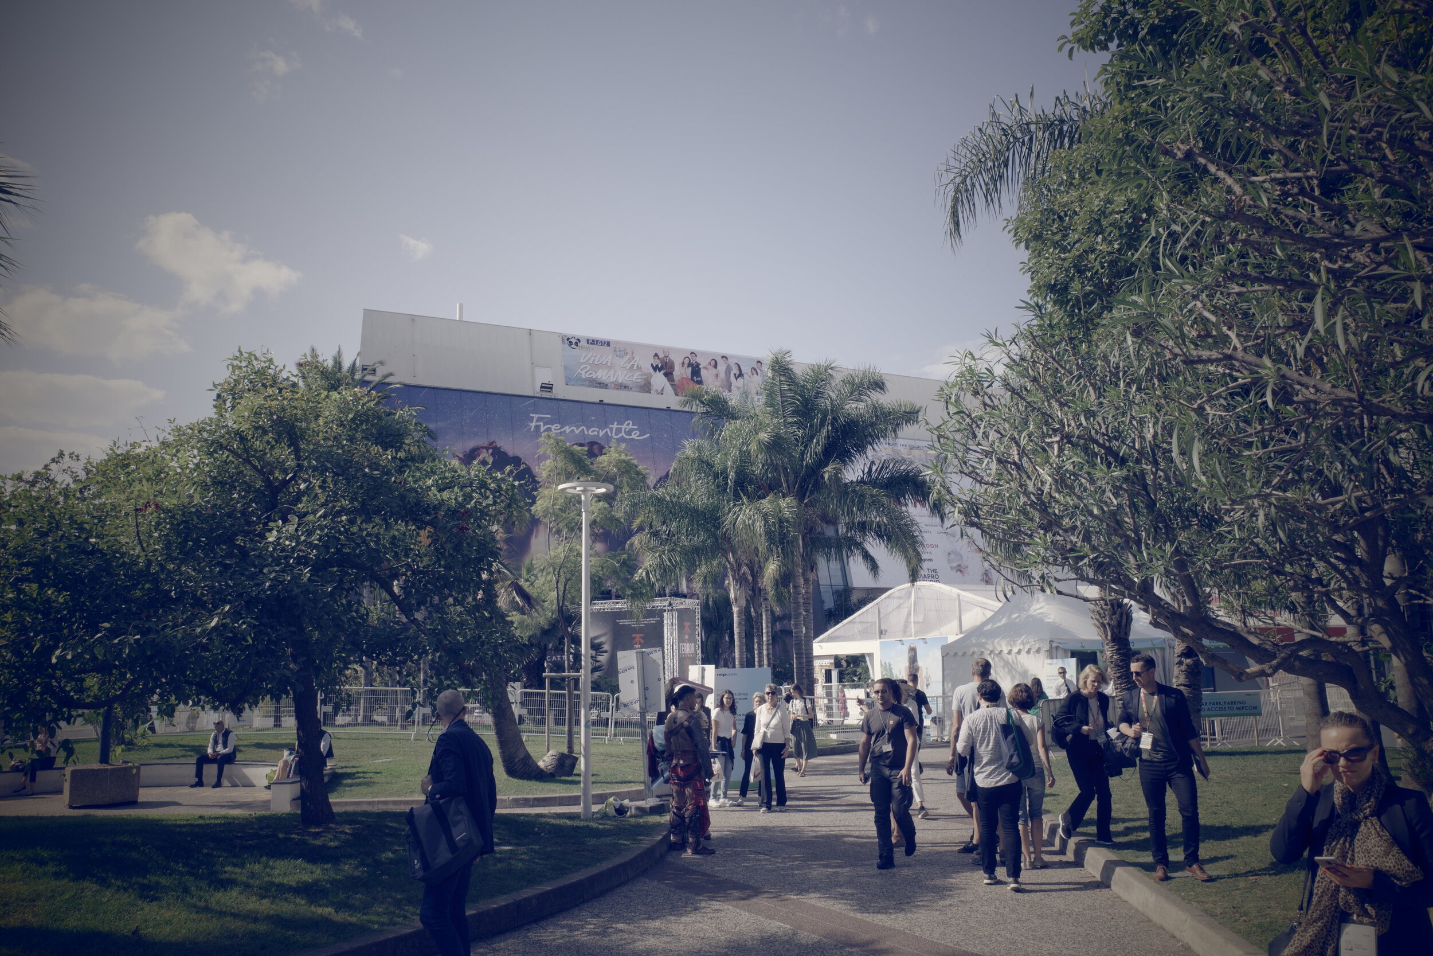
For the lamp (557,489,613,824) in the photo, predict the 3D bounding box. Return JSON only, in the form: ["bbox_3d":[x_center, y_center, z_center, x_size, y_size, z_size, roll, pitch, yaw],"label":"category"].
[{"bbox_3d":[-1.586,2.089,13.630,0.690,4.030,0.690,-1,-10,0],"label":"lamp"}]

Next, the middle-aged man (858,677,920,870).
[{"bbox_3d":[1.629,2.762,10.586,0.530,1.710,0.450,-4,-11,15],"label":"middle-aged man"}]

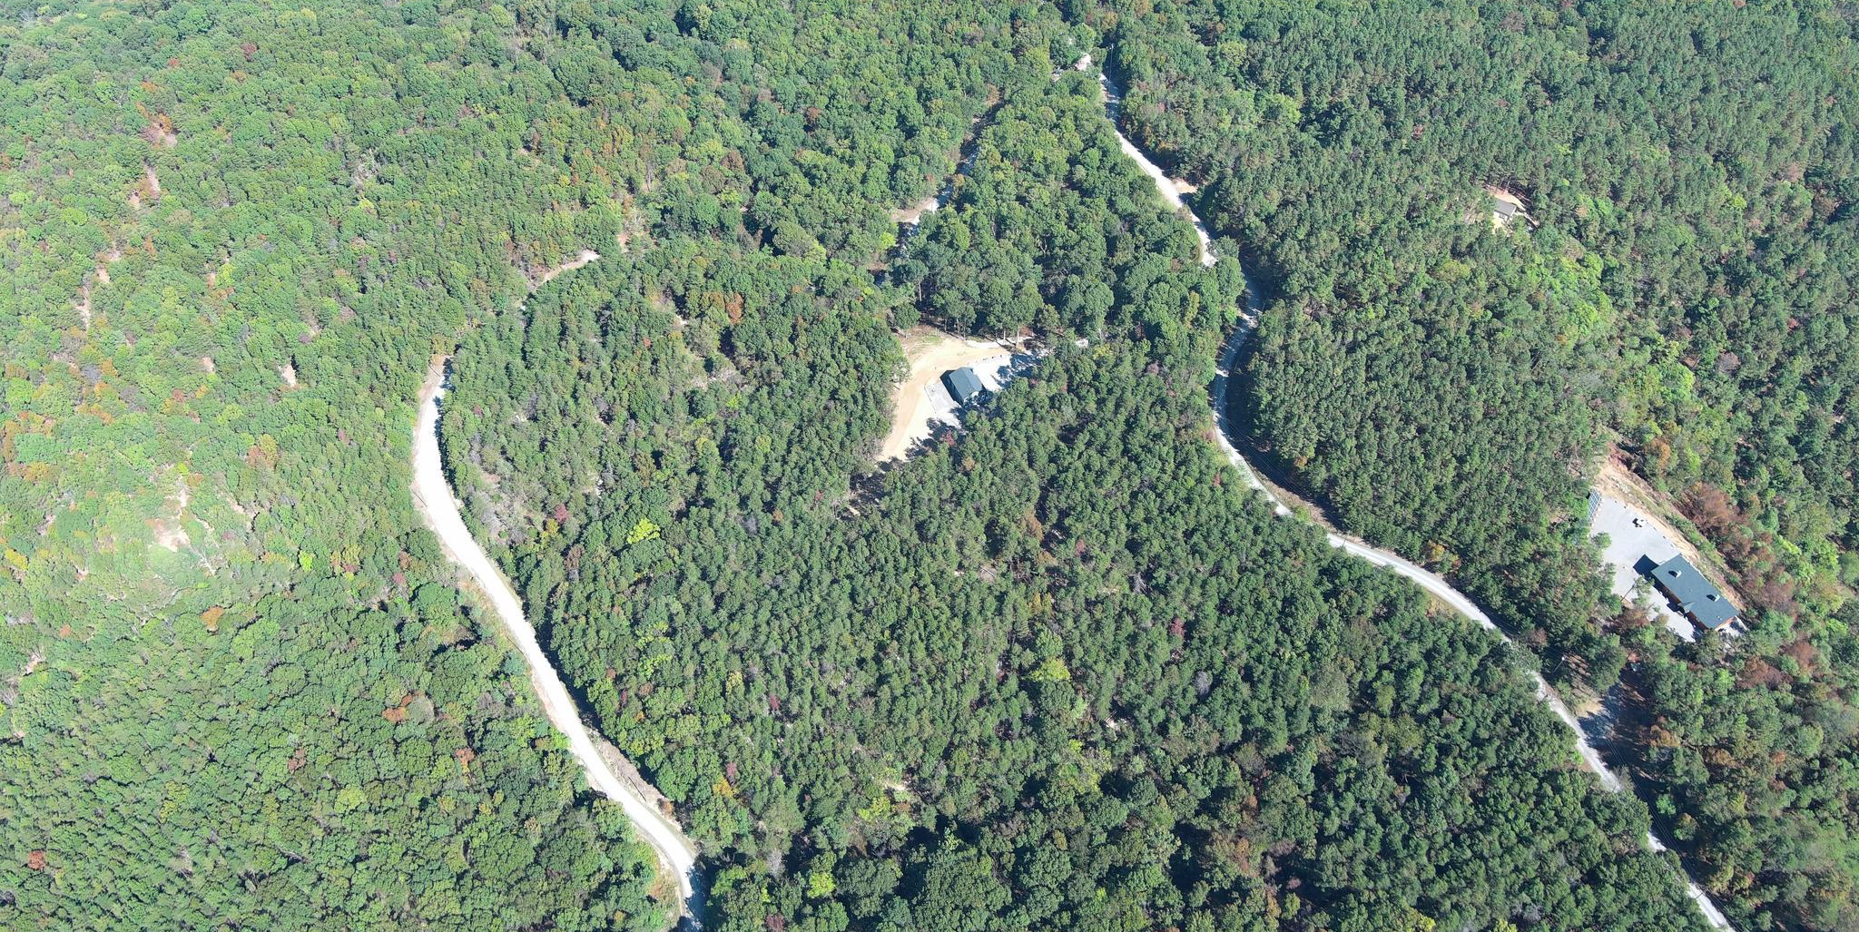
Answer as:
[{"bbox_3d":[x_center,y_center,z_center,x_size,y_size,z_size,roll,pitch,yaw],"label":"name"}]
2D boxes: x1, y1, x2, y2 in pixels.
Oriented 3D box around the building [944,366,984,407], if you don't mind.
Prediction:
[{"bbox_3d":[10.430,-22.032,412.868,6.800,5.000,9.300,-17,51,-15],"label":"building"}]

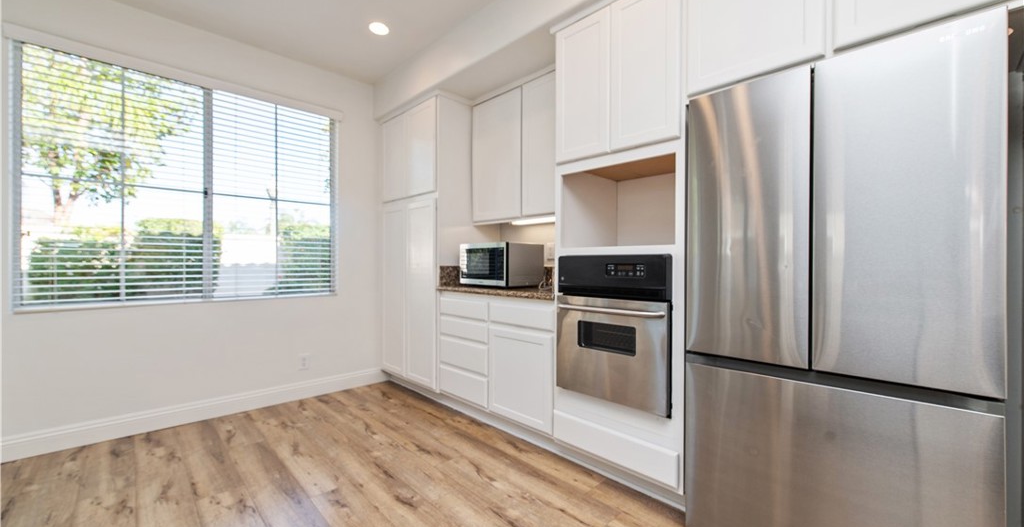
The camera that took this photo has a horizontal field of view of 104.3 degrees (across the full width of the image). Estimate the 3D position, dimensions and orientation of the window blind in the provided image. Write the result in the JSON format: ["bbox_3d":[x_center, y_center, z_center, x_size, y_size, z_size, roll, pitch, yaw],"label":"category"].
[{"bbox_3d":[-2.108,-0.481,2.780,1.730,1.483,0.060,0,0,-45],"label":"window blind"}]

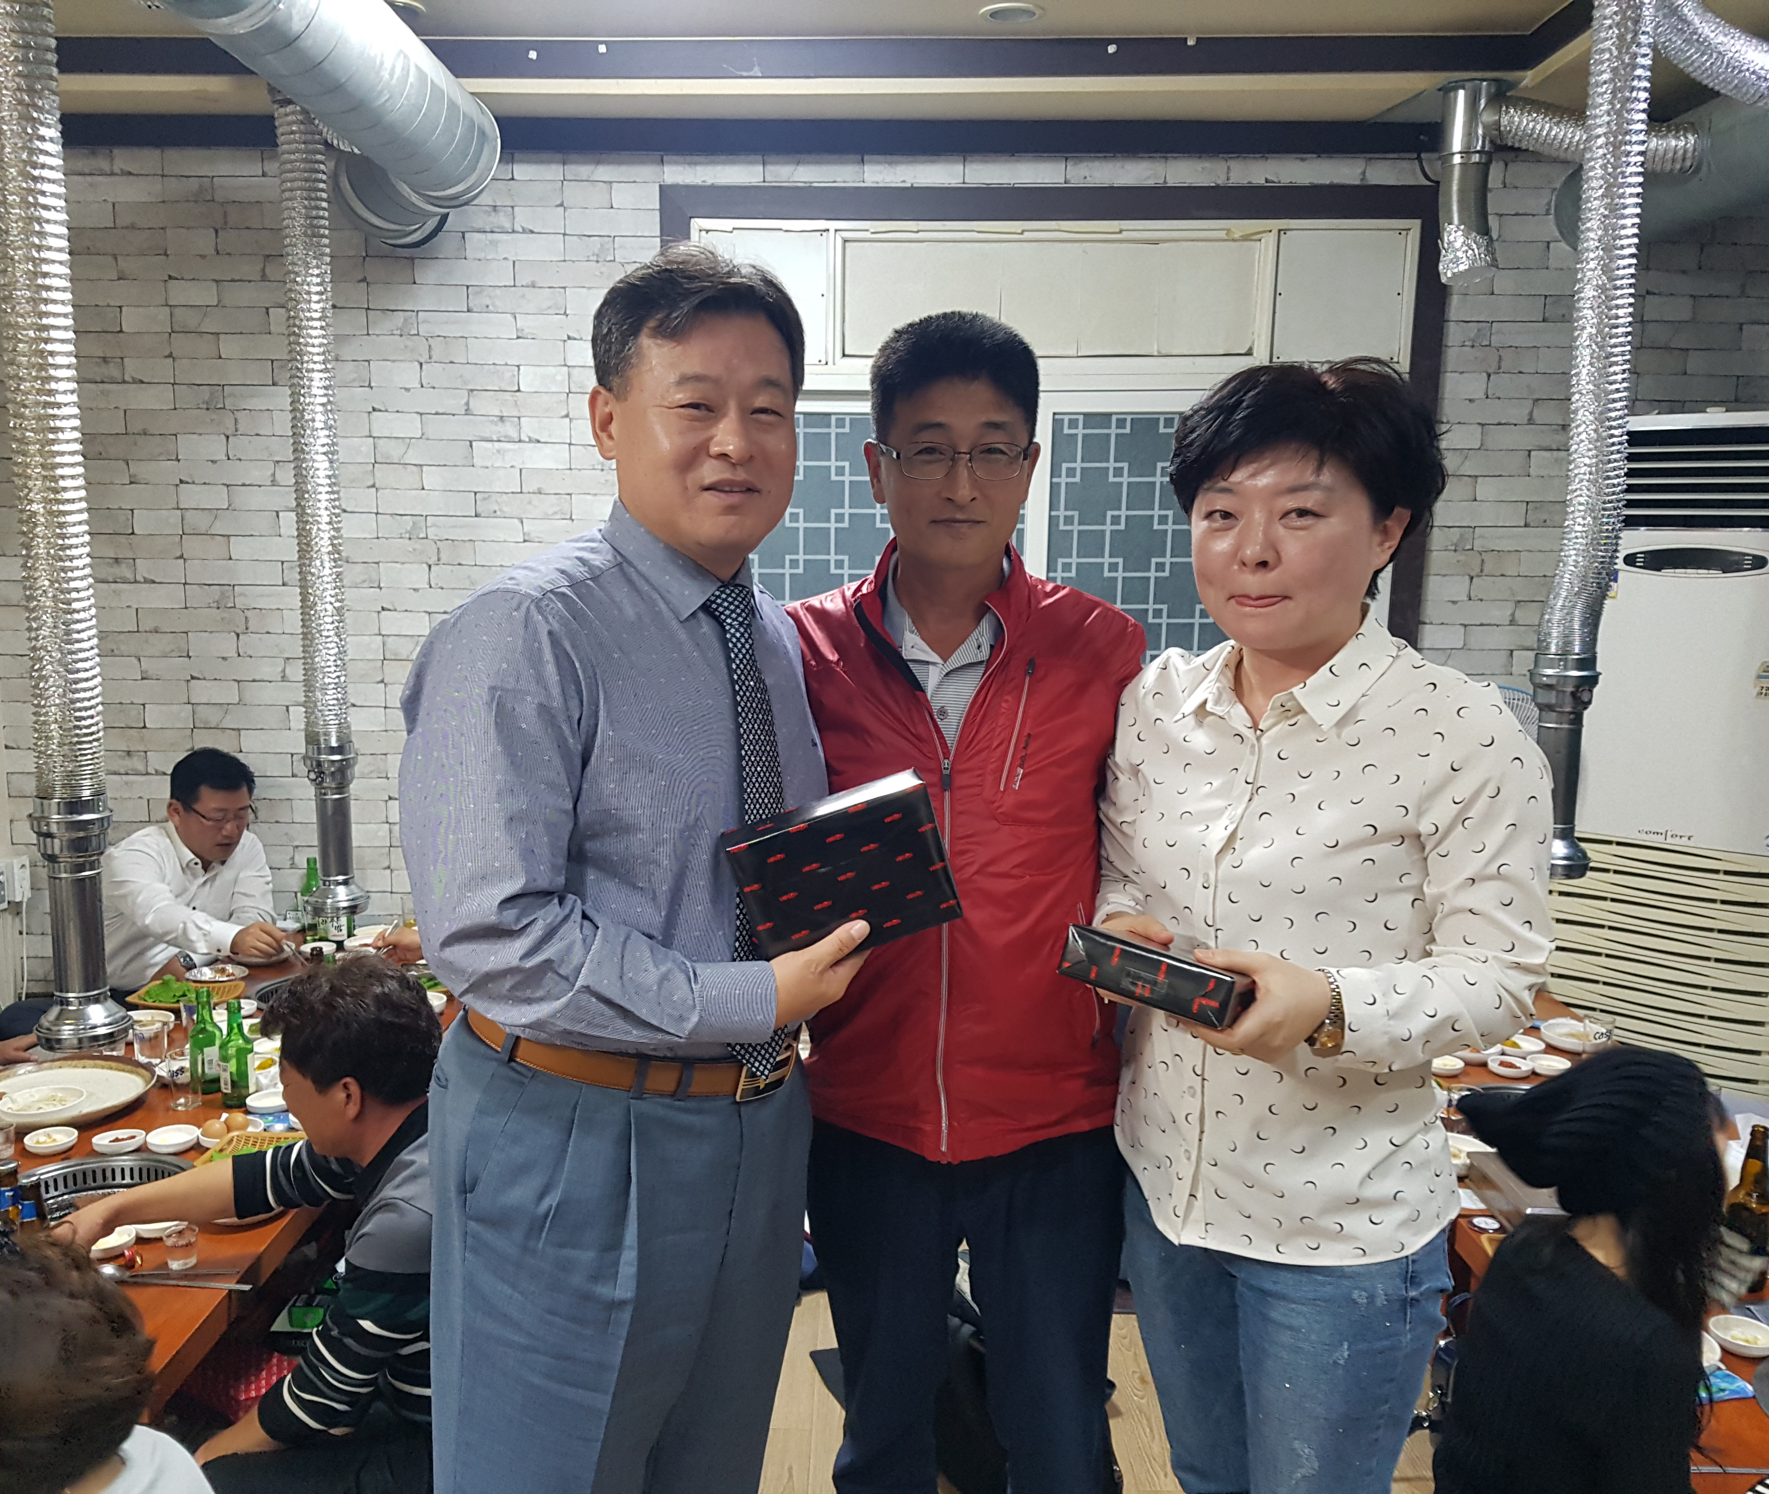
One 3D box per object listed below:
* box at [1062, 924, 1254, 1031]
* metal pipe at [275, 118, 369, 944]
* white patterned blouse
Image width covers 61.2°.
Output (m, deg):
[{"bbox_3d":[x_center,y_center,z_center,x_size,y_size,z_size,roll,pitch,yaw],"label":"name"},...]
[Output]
[{"bbox_3d":[0.213,0.160,1.052,0.118,0.034,0.160,16,1,32],"label":"box"},{"bbox_3d":[-1.293,-0.505,3.406,0.165,1.862,0.165,1,9,-2],"label":"metal pipe"},{"bbox_3d":[0.382,0.150,1.325,0.430,0.560,0.330,6,10,32],"label":"white patterned blouse"}]

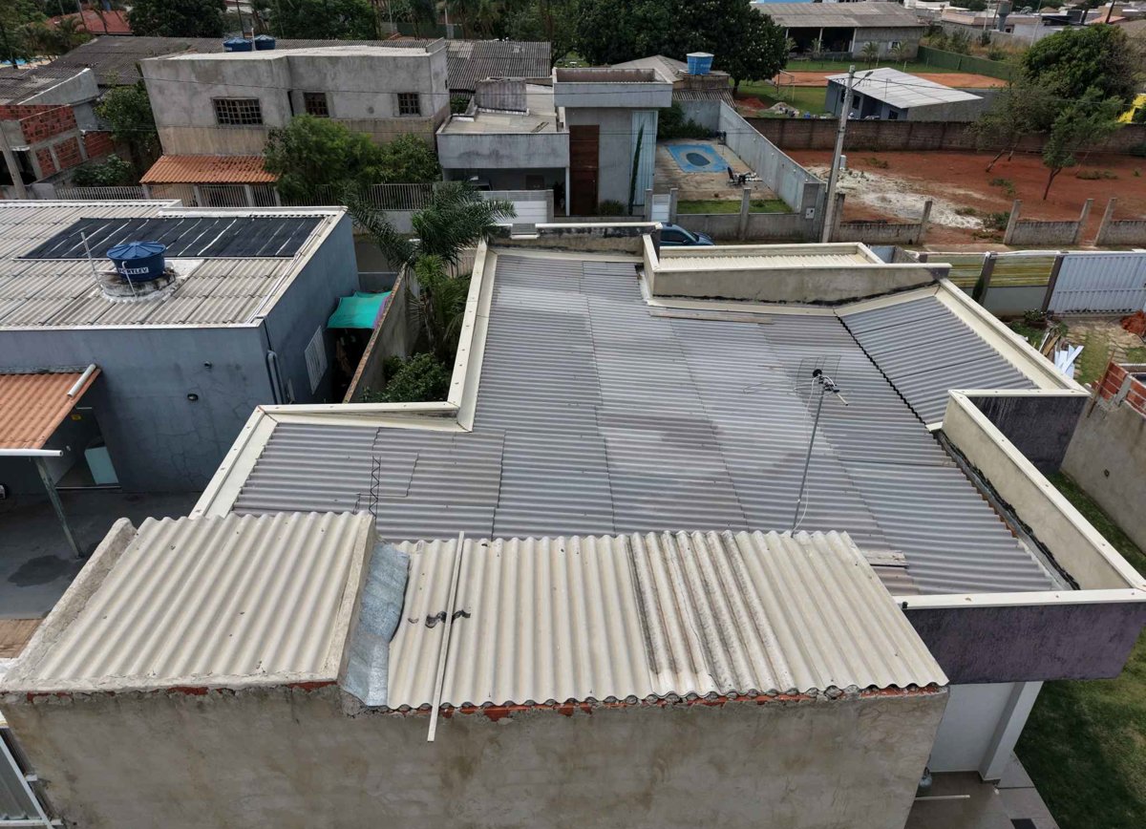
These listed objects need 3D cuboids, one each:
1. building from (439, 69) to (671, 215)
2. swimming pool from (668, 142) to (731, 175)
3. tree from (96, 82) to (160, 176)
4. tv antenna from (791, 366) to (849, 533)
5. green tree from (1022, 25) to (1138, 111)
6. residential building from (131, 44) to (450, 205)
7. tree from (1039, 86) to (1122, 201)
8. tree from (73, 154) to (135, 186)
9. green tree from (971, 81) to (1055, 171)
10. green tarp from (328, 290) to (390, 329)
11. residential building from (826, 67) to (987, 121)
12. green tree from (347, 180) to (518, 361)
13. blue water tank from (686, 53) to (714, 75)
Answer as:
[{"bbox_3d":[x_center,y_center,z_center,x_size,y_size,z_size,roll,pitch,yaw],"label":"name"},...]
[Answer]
[{"bbox_3d":[-1.086,-14.305,39.696,9.930,5.840,12.200,-1,30,-2],"label":"building"},{"bbox_3d":[7.522,-14.725,47.332,2.700,1.200,7.300,-1,30,-2],"label":"swimming pool"},{"bbox_3d":[-22.297,-14.153,41.611,4.100,5.900,4.000,-1,30,-2],"label":"tree"},{"bbox_3d":[2.592,0.552,8.571,0.460,2.230,0.700,-4,31,-8],"label":"tv antenna"},{"bbox_3d":[37.336,-25.480,58.735,7.200,6.100,7.200,-1,30,-2],"label":"green tree"},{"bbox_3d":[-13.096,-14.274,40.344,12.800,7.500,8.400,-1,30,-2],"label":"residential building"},{"bbox_3d":[27.608,-14.650,43.192,4.000,5.800,3.800,-1,30,-2],"label":"tree"},{"bbox_3d":[-22.520,-10.976,38.833,2.900,3.200,2.600,-1,30,-2],"label":"tree"},{"bbox_3d":[27.334,-18.201,49.688,4.800,5.400,4.500,-1,30,-2],"label":"green tree"},{"bbox_3d":[-6.596,-3.248,24.692,1.500,0.370,2.750,-1,30,-2],"label":"green tarp"},{"bbox_3d":[21.766,-21.080,54.257,5.200,2.950,13.500,-1,30,-2],"label":"residential building"},{"bbox_3d":[-3.888,-3.834,22.500,4.400,5.100,4.200,-1,30,-2],"label":"green tree"},{"bbox_3d":[8.641,-23.957,54.277,1.880,1.360,1.900,-1,30,-2],"label":"blue water tank"}]

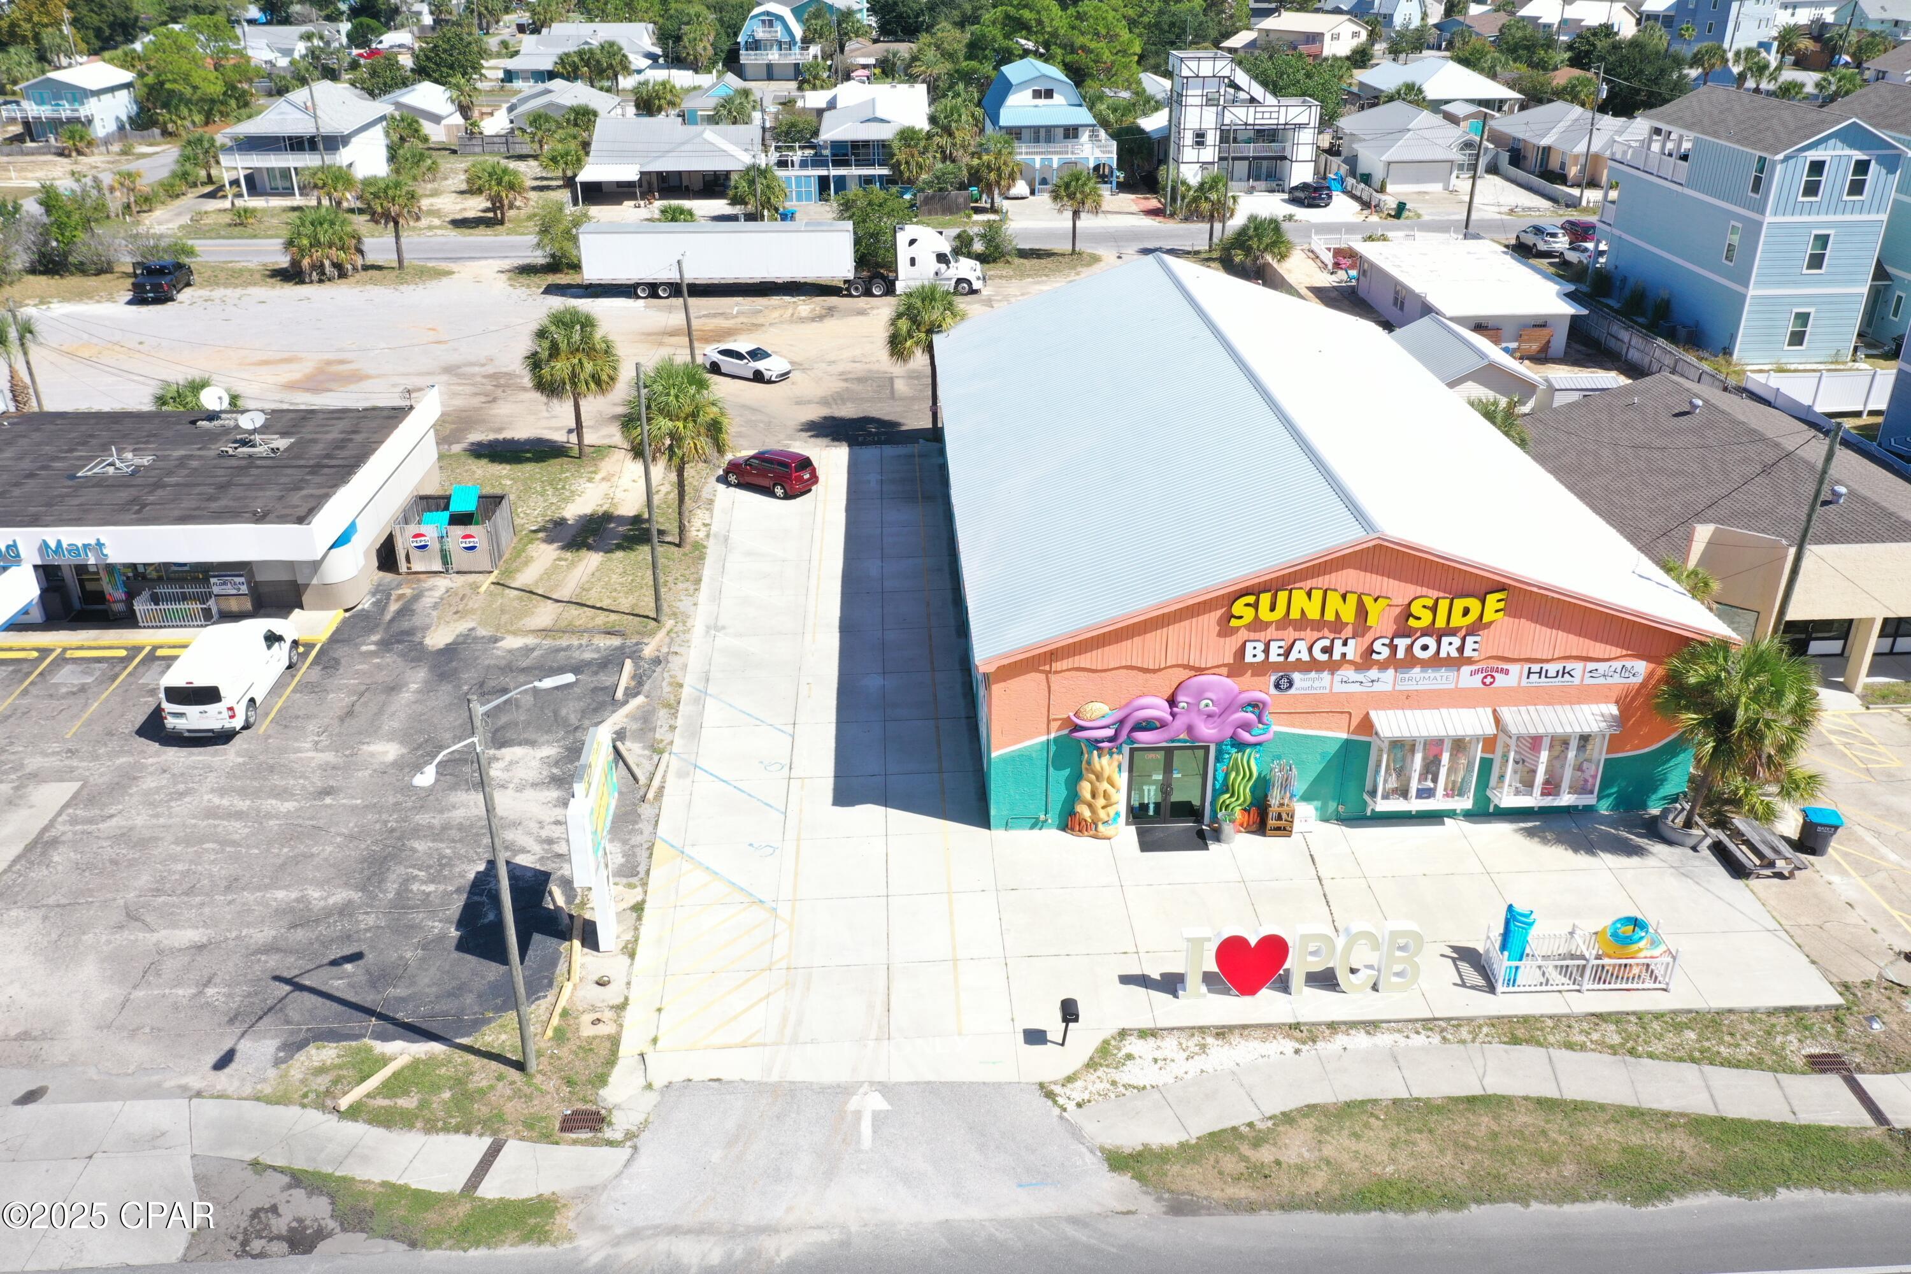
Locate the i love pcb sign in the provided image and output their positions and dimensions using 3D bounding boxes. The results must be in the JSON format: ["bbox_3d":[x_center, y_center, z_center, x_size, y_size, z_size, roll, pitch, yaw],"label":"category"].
[{"bbox_3d":[7.539,7.093,32.548,5.260,1.680,0.360,-1,27,-2],"label":"i love pcb sign"}]

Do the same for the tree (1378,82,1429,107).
[{"bbox_3d":[44.290,-51.744,146.711,4.870,5.270,4.870,-1,27,-2],"label":"tree"}]

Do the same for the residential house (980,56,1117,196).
[{"bbox_3d":[7.542,-41.874,121.602,10.000,8.900,13.800,-1,27,-1],"label":"residential house"}]

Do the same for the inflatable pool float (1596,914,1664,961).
[{"bbox_3d":[15.093,6.737,33.252,1.300,0.650,1.050,-1,27,-2],"label":"inflatable pool float"}]

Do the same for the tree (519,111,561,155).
[{"bbox_3d":[-38.699,-46.819,137.788,3.900,4.300,3.900,-1,27,0],"label":"tree"}]

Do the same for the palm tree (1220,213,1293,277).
[{"bbox_3d":[19.189,-24.593,93.257,4.400,3.800,4.400,-2,27,-2],"label":"palm tree"}]

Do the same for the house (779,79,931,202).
[{"bbox_3d":[-8.309,-40.806,122.497,12.600,6.300,22.000,-2,27,-2],"label":"house"}]

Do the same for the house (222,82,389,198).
[{"bbox_3d":[-53.254,-41.333,122.814,9.800,7.700,14.600,0,27,1],"label":"house"}]

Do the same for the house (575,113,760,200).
[{"bbox_3d":[-22.522,-39.114,121.146,14.200,4.700,17.500,-2,27,-2],"label":"house"}]

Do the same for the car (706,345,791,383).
[{"bbox_3d":[-10.497,-13.970,75.212,4.900,1.440,1.850,15,31,29],"label":"car"}]

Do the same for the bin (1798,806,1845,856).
[{"bbox_3d":[21.843,4.986,37.596,0.800,1.080,0.680,3,27,7],"label":"bin"}]

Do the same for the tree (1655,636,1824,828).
[{"bbox_3d":[19.292,2.476,36.918,4.040,5.310,3.920,-2,27,-2],"label":"tree"}]

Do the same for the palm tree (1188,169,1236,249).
[{"bbox_3d":[16.998,-28.128,98.068,3.400,5.300,3.400,-2,27,-2],"label":"palm tree"}]

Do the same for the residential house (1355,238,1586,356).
[{"bbox_3d":[28.212,-18.997,83.228,7.900,2.700,17.400,-2,27,-2],"label":"residential house"}]

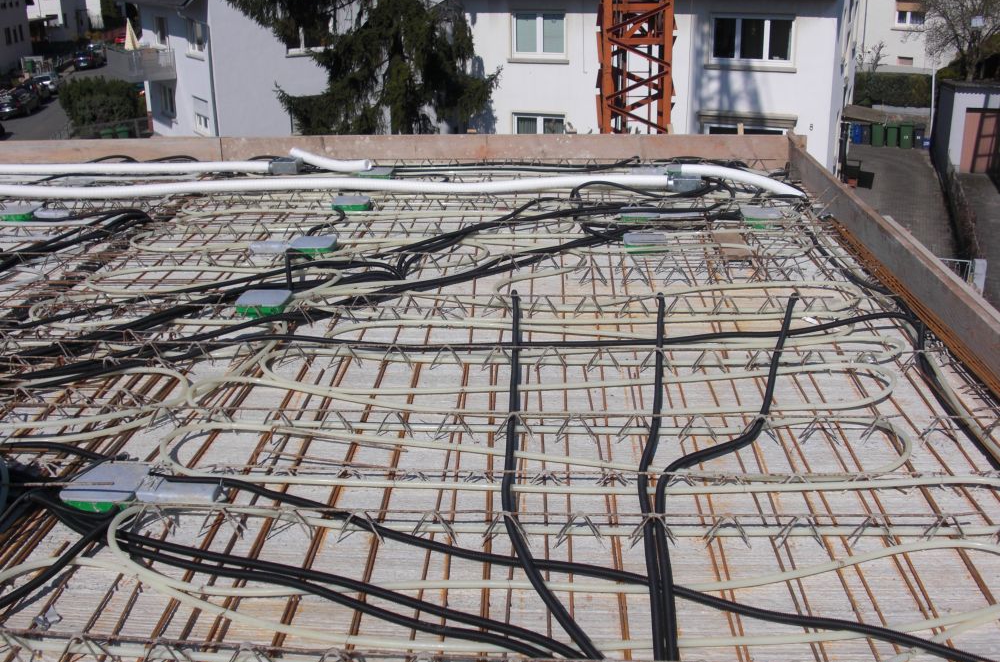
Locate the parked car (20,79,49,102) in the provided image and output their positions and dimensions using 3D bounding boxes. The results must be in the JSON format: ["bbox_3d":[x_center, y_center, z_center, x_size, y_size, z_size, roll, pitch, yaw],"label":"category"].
[{"bbox_3d":[-33.819,-17.575,75.122,1.770,1.480,4.350,-4,22,-9],"label":"parked car"}]

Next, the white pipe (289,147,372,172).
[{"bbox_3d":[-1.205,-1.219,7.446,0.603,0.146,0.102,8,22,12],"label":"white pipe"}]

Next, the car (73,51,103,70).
[{"bbox_3d":[-36.556,-24.048,92.125,1.760,1.460,4.400,-4,22,-9],"label":"car"}]

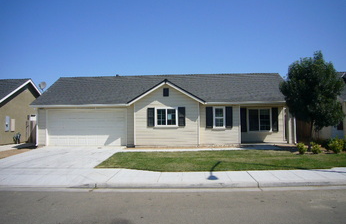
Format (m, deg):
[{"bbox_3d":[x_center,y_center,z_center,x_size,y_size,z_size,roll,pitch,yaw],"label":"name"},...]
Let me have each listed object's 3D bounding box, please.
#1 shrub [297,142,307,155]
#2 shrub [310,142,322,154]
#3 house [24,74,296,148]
[{"bbox_3d":[5.914,1.653,12.866,0.496,0.523,0.496,-1,-2,3],"label":"shrub"},{"bbox_3d":[6.576,1.637,12.873,0.510,0.537,0.510,-1,-2,3],"label":"shrub"},{"bbox_3d":[-0.350,-0.263,20.799,16.035,4.878,8.900,-1,-2,3],"label":"house"}]

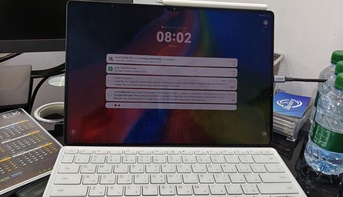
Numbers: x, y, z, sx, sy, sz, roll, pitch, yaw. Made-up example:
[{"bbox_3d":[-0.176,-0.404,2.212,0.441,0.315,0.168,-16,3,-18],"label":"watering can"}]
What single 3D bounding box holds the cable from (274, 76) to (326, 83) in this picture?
[{"bbox_3d":[0.187,-0.026,0.460,0.079,0.009,0.007,1,-1,-6],"label":"cable"}]

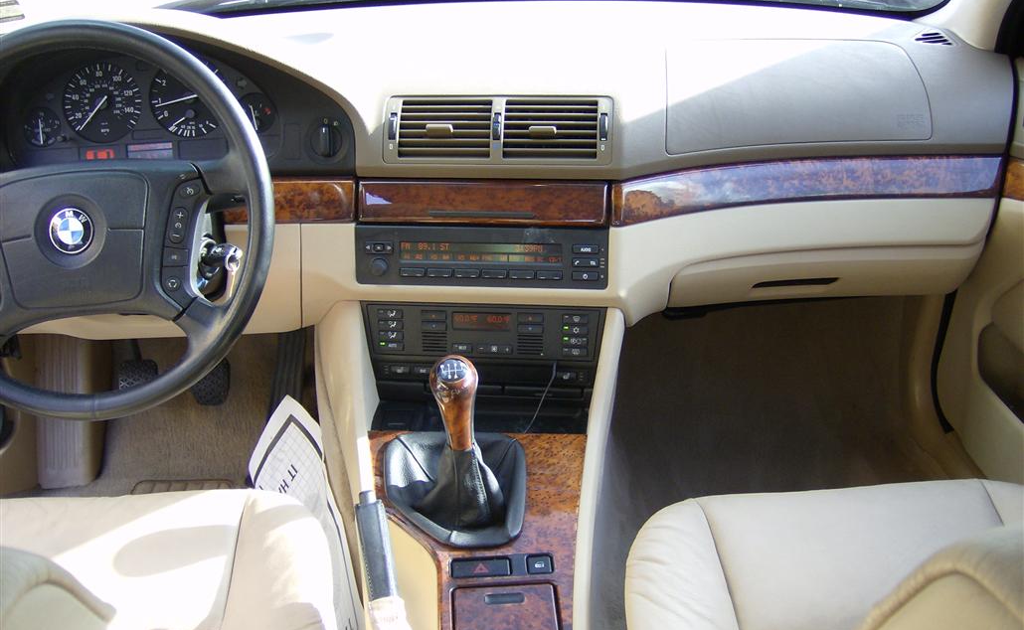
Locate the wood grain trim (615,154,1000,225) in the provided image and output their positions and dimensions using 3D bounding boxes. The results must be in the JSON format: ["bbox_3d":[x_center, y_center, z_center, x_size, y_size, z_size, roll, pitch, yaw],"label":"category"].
[{"bbox_3d":[0.345,-0.154,1.257,0.498,0.060,0.096,-5,9,-9],"label":"wood grain trim"}]

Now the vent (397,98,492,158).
[{"bbox_3d":[-0.075,-0.211,1.210,0.108,0.066,0.030,1,8,5],"label":"vent"}]

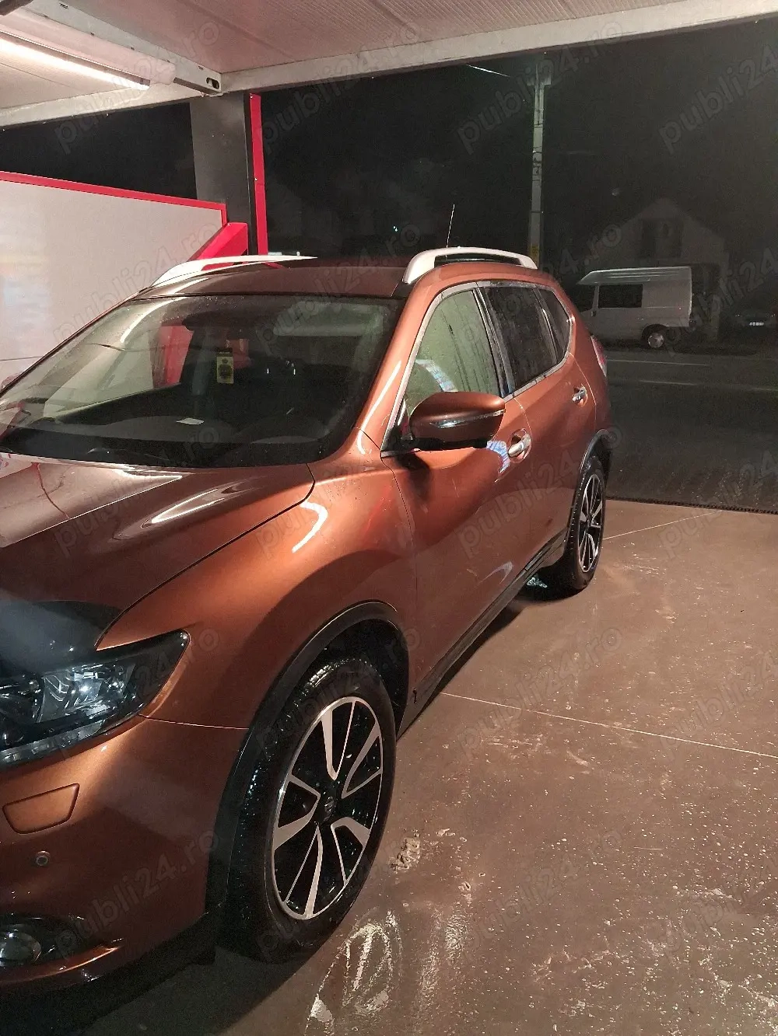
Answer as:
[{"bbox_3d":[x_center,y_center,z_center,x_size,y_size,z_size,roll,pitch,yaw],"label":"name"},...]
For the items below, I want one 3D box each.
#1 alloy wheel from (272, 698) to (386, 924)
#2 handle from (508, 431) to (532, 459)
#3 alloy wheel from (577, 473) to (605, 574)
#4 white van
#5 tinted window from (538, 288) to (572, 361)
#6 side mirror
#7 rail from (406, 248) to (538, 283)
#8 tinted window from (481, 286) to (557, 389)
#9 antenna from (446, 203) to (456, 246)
[{"bbox_3d":[-0.203,0.686,1.992,0.170,0.520,0.520,6,17,26],"label":"alloy wheel"},{"bbox_3d":[0.466,-0.255,2.864,0.050,0.055,0.210,0,14,28],"label":"handle"},{"bbox_3d":[1.000,0.022,4.322,0.170,0.520,0.520,6,17,26],"label":"alloy wheel"},{"bbox_3d":[6.859,-6.239,24.034,4.850,2.320,1.970,10,19,36],"label":"white van"},{"bbox_3d":[0.802,-0.918,3.815,0.045,0.360,0.410,-18,5,23],"label":"tinted window"},{"bbox_3d":[0.174,-0.262,2.153,0.225,0.160,0.170,6,17,26],"label":"side mirror"},{"bbox_3d":[0.394,-1.035,3.327,0.065,0.135,1.480,6,17,26],"label":"rail"},{"bbox_3d":[0.566,-0.764,3.365,0.050,0.410,0.630,-15,7,29],"label":"tinted window"},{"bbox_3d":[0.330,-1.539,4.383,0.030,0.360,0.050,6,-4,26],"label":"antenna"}]

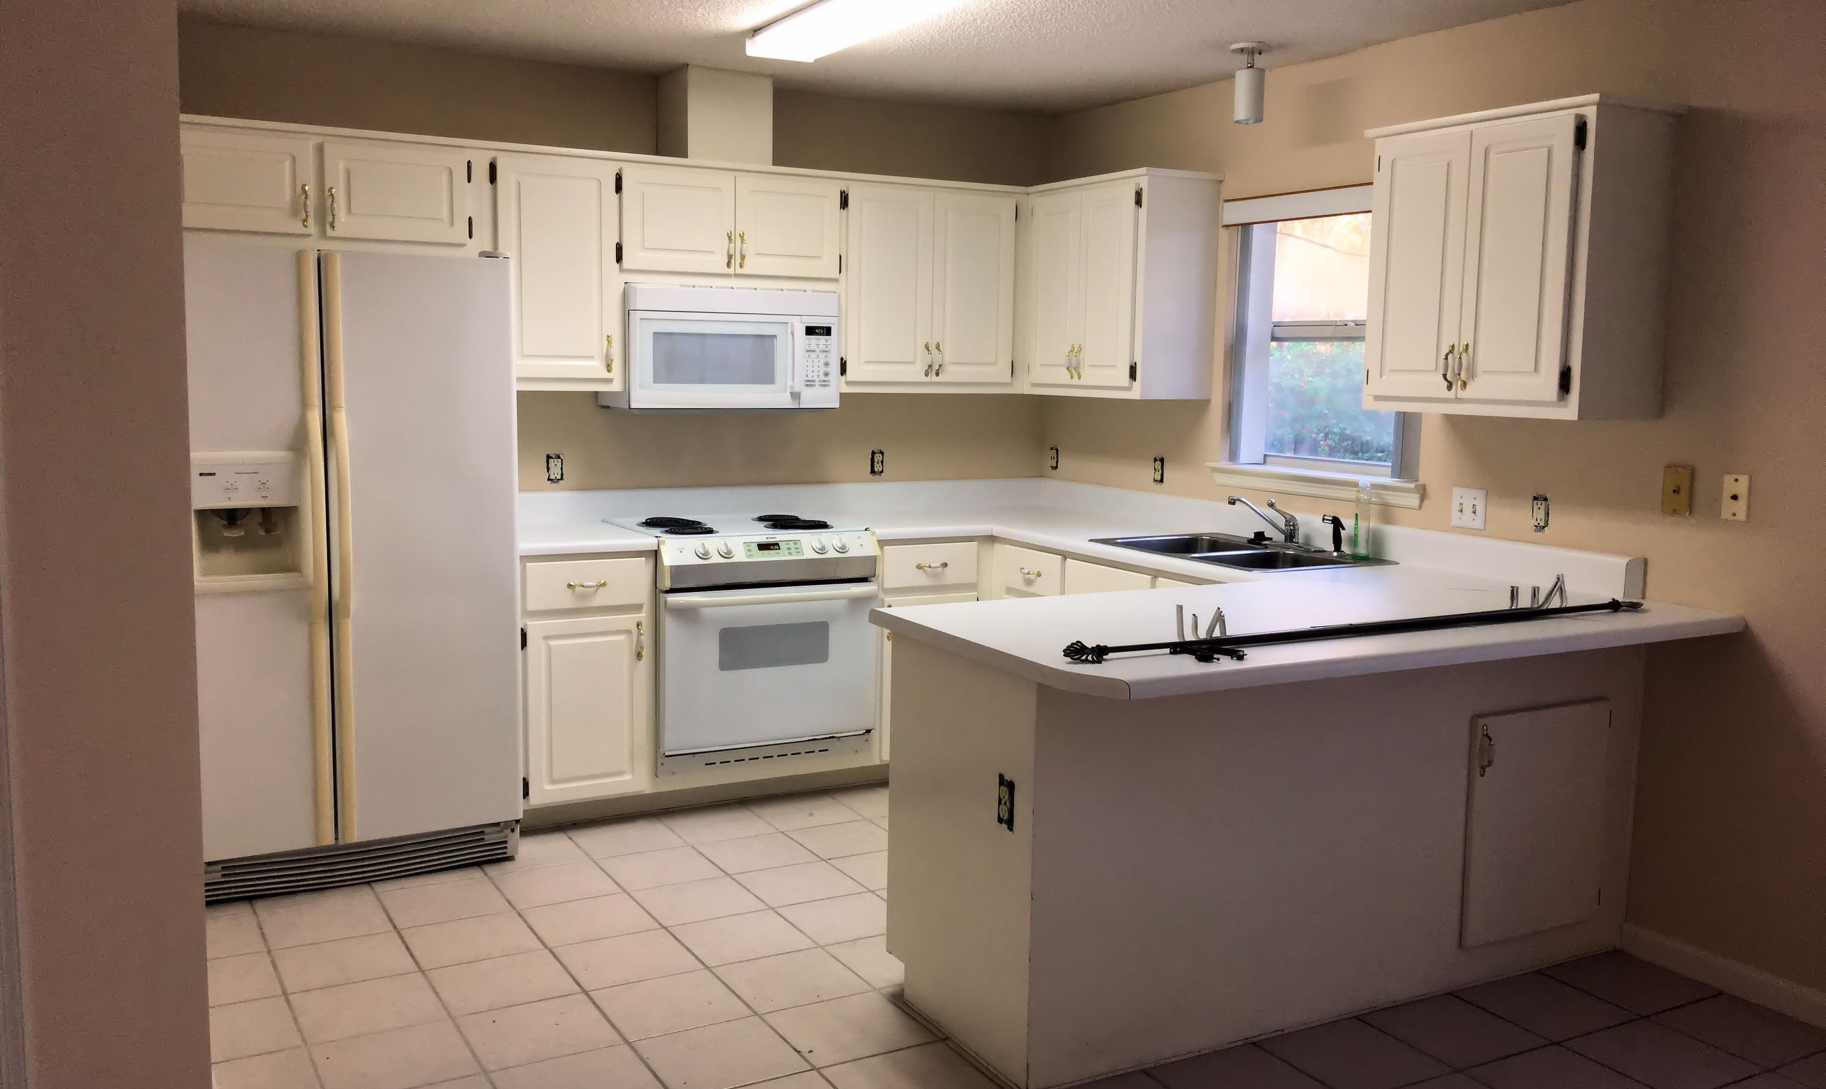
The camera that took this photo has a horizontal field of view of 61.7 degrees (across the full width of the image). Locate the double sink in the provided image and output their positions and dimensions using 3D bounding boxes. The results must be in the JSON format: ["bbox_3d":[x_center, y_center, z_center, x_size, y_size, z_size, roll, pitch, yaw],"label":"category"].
[{"bbox_3d":[1.009,0.111,4.777,0.559,0.180,0.838,-3,8,-29],"label":"double sink"}]

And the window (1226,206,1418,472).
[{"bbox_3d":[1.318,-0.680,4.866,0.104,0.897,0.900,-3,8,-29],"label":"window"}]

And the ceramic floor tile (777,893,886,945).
[{"bbox_3d":[-0.171,1.007,4.092,0.291,0.010,0.291,-3,8,-29],"label":"ceramic floor tile"}]

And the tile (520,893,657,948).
[{"bbox_3d":[-0.858,0.999,4.061,0.302,0.010,0.302,-3,7,-29],"label":"tile"}]

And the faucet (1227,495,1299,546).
[{"bbox_3d":[1.100,-0.074,4.791,0.251,0.156,0.080,-2,7,-21],"label":"faucet"}]

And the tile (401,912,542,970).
[{"bbox_3d":[-1.127,1.015,3.920,0.300,0.010,0.300,-3,8,-29],"label":"tile"}]

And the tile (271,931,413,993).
[{"bbox_3d":[-1.394,1.027,3.763,0.302,0.010,0.302,-3,7,-29],"label":"tile"}]

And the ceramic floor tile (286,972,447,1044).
[{"bbox_3d":[-1.242,1.056,3.500,0.291,0.010,0.291,-3,8,-29],"label":"ceramic floor tile"}]

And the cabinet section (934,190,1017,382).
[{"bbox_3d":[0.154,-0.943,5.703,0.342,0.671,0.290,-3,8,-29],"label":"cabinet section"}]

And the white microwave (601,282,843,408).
[{"bbox_3d":[-0.684,-0.676,5.293,0.758,0.400,0.396,-3,8,-29],"label":"white microwave"}]

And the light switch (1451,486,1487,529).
[{"bbox_3d":[1.583,-0.105,4.367,0.015,0.114,0.115,-3,8,-29],"label":"light switch"}]

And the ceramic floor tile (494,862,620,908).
[{"bbox_3d":[-1.003,0.965,4.327,0.291,0.010,0.291,-3,8,-29],"label":"ceramic floor tile"}]

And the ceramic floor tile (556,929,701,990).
[{"bbox_3d":[-0.708,1.036,3.808,0.300,0.010,0.300,-3,8,-29],"label":"ceramic floor tile"}]

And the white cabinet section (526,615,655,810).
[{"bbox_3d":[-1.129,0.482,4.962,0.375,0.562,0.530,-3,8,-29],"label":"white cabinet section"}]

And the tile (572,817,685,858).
[{"bbox_3d":[-0.891,0.917,4.745,0.295,0.010,0.295,-3,8,-29],"label":"tile"}]

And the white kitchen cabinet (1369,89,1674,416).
[{"bbox_3d":[1.562,-0.717,3.988,0.327,0.754,0.713,-3,8,-29],"label":"white kitchen cabinet"}]

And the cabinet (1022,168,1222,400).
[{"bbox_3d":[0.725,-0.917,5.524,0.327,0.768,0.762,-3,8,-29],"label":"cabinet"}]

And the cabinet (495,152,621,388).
[{"bbox_3d":[-1.204,-0.877,5.007,0.420,0.740,0.325,-3,7,-29],"label":"cabinet"}]

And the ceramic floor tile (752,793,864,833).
[{"bbox_3d":[-0.357,0.893,5.042,0.295,0.010,0.295,-3,8,-29],"label":"ceramic floor tile"}]

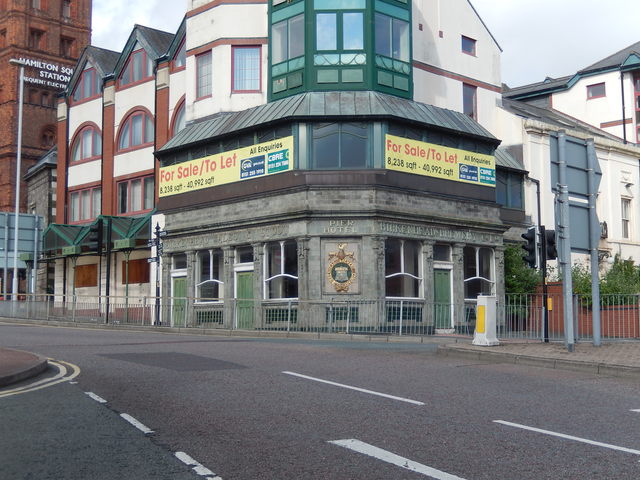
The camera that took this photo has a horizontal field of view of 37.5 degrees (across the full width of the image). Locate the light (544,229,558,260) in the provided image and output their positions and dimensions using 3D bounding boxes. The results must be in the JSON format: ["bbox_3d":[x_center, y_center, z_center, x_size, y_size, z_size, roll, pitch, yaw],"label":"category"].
[{"bbox_3d":[6.507,0.130,26.500,0.380,0.861,0.360,-2,-6,15],"label":"light"}]

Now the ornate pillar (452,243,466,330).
[{"bbox_3d":[4.971,1.661,33.606,0.370,3.113,0.290,5,-8,-43],"label":"ornate pillar"}]

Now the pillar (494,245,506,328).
[{"bbox_3d":[6.754,1.742,35.285,0.330,3.123,0.260,5,-8,-43],"label":"pillar"}]

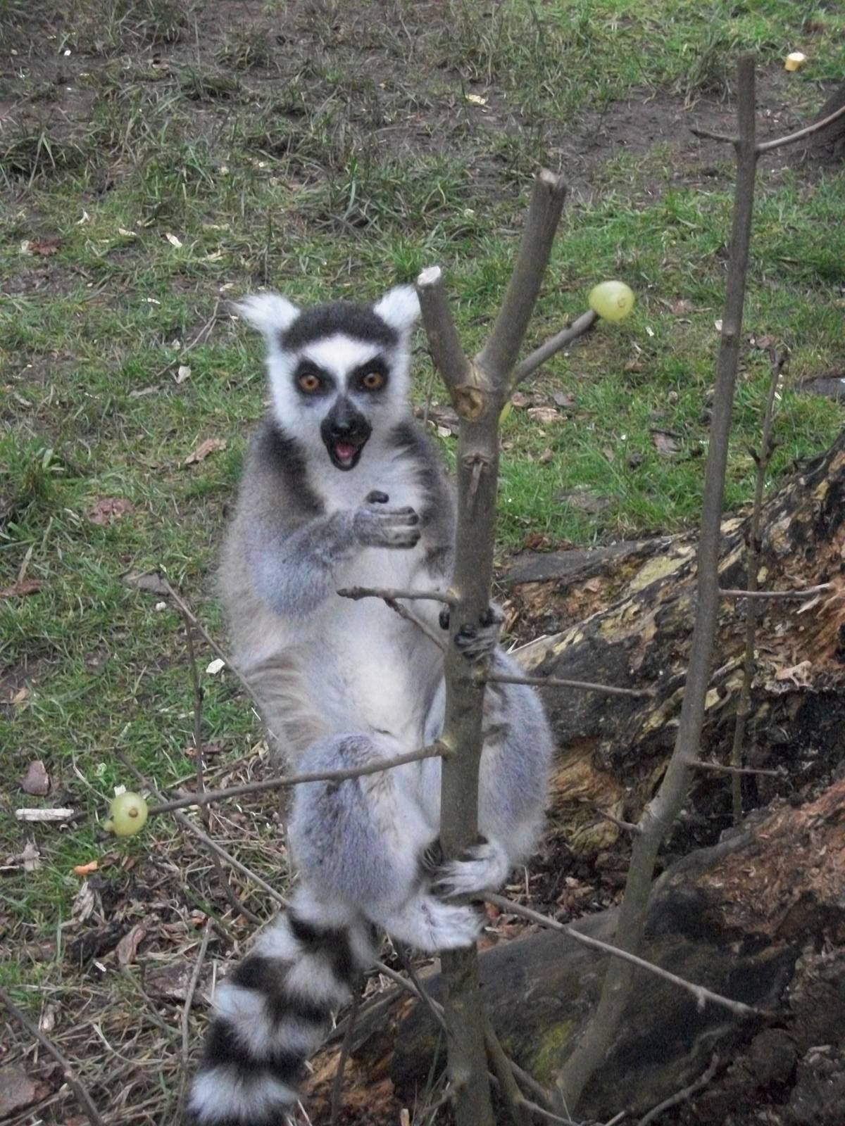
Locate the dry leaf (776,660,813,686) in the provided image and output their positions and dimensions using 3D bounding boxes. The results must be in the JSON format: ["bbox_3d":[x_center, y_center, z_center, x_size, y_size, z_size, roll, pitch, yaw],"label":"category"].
[{"bbox_3d":[0.305,0.091,1.660,0.033,0.016,0.020,0,27,0],"label":"dry leaf"}]

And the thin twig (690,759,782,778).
[{"bbox_3d":[0.213,0.139,1.365,0.066,0.008,0.009,8,25,-9],"label":"thin twig"}]

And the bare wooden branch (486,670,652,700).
[{"bbox_3d":[0.090,0.075,1.245,0.102,0.010,0.010,6,27,6],"label":"bare wooden branch"}]

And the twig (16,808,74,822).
[{"bbox_3d":[-0.341,0.227,1.820,0.053,0.008,0.009,0,32,0],"label":"twig"}]

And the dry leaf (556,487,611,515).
[{"bbox_3d":[0.182,-0.071,2.298,0.062,0.015,0.050,0,27,0],"label":"dry leaf"}]

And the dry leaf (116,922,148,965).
[{"bbox_3d":[-0.225,0.295,1.562,0.019,0.013,0.039,10,30,18],"label":"dry leaf"}]

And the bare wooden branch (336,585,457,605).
[{"bbox_3d":[-0.015,0.019,1.215,0.072,0.011,0.011,2,26,-8],"label":"bare wooden branch"}]

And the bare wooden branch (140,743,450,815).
[{"bbox_3d":[-0.068,0.121,1.135,0.186,0.014,0.014,-8,28,-29],"label":"bare wooden branch"}]

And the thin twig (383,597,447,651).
[{"bbox_3d":[-0.004,0.035,1.143,0.008,0.051,0.008,-43,30,9],"label":"thin twig"}]

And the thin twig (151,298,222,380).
[{"bbox_3d":[-0.321,-0.313,2.779,0.050,0.020,0.309,4,27,9],"label":"thin twig"}]

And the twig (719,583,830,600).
[{"bbox_3d":[0.233,0.017,1.330,0.079,0.009,0.009,-2,26,-15],"label":"twig"}]

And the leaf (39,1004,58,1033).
[{"bbox_3d":[-0.275,0.335,1.485,0.013,0.010,0.027,4,28,7],"label":"leaf"}]

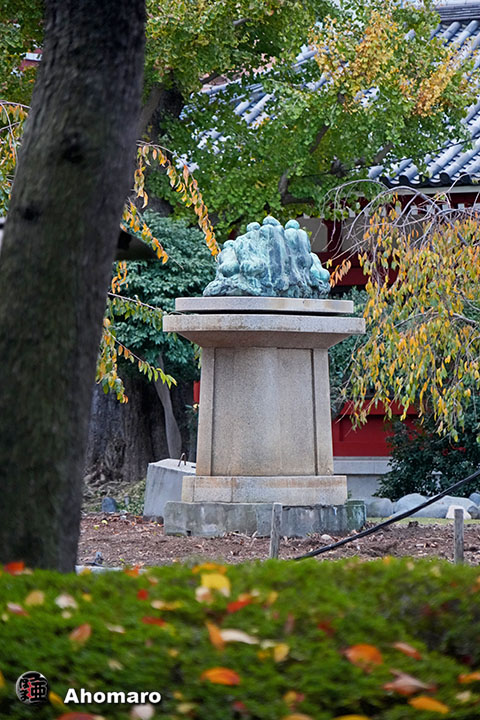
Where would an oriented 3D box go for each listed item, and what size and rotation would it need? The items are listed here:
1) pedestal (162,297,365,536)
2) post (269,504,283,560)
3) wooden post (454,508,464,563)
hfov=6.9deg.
[{"bbox_3d":[0.190,0.447,31.300,1.480,1.870,1.220,0,-1,-10],"label":"pedestal"},{"bbox_3d":[0.238,1.182,26.600,0.060,0.435,0.060,4,-1,-3],"label":"post"},{"bbox_3d":[1.475,1.206,26.600,0.060,0.420,0.060,0,-1,-3],"label":"wooden post"}]

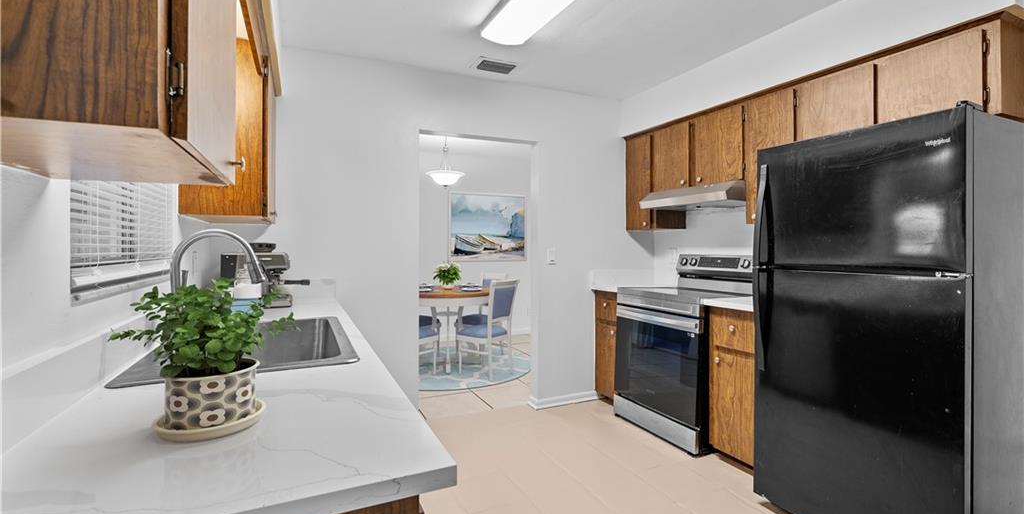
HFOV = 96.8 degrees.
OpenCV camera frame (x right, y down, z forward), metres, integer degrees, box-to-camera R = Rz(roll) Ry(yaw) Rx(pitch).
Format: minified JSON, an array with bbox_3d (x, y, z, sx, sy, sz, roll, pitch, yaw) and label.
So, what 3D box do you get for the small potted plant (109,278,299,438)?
[{"bbox_3d":[-0.565,0.176,0.873,0.270,0.280,0.260,-1,2,-25],"label":"small potted plant"}]

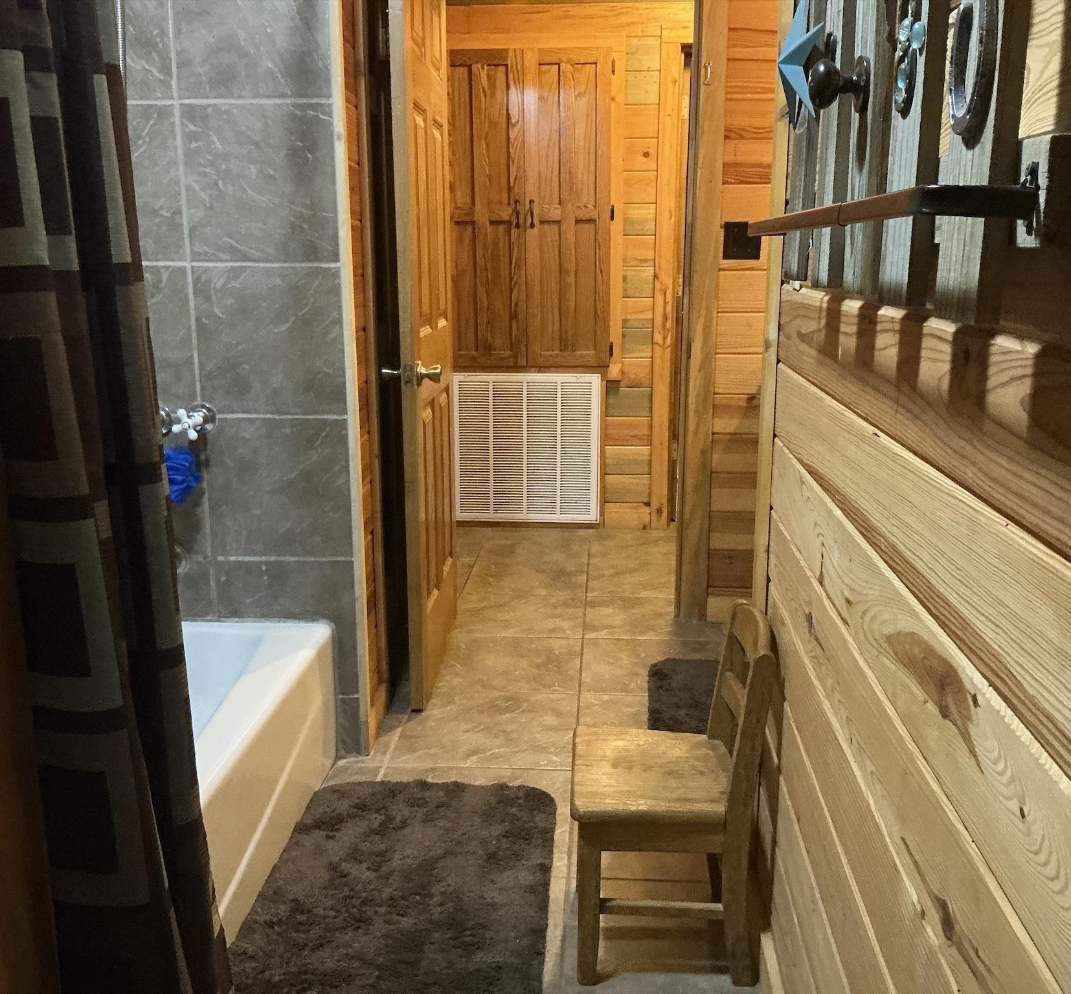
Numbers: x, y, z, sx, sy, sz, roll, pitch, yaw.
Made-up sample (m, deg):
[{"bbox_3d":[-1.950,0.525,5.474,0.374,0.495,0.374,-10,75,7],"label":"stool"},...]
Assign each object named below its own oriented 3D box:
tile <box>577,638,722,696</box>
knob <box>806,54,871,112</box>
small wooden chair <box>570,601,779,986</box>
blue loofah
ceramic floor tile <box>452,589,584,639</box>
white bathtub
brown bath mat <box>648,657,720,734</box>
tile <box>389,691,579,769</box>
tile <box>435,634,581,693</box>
[{"bbox_3d":[0.366,0.508,3.192,0.455,0.010,0.455,0,12,4],"label":"tile"},{"bbox_3d":[0.286,-0.393,1.029,0.058,0.056,0.058,0,12,4],"label":"knob"},{"bbox_3d":[0.231,0.483,1.864,0.325,0.600,0.317,0,12,4],"label":"small wooden chair"},{"bbox_3d":[-0.812,-0.048,2.412,0.125,0.125,0.110,0,12,4],"label":"blue loofah"},{"bbox_3d":[-0.060,0.409,3.668,0.455,0.010,0.455,0,12,4],"label":"ceramic floor tile"},{"bbox_3d":[-0.897,0.614,1.894,0.765,0.350,1.430,0,12,4],"label":"white bathtub"},{"bbox_3d":[0.555,0.559,2.867,0.500,0.025,0.750,0,12,4],"label":"brown bath mat"},{"bbox_3d":[-0.119,0.602,2.776,0.455,0.010,0.455,0,12,4],"label":"tile"},{"bbox_3d":[-0.090,0.506,3.222,0.455,0.010,0.455,0,12,4],"label":"tile"}]

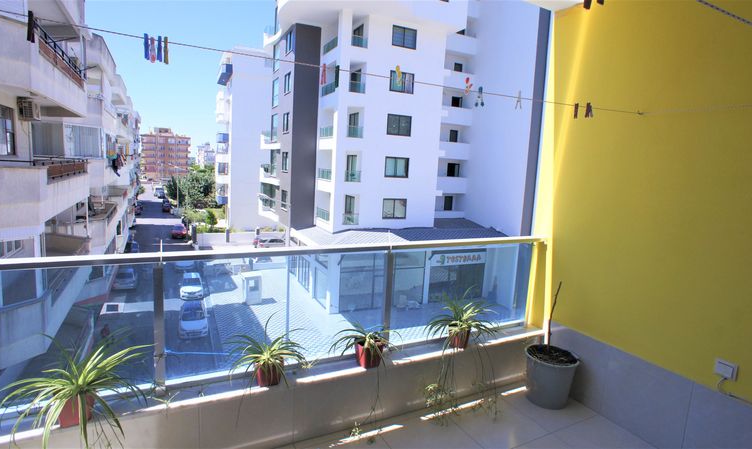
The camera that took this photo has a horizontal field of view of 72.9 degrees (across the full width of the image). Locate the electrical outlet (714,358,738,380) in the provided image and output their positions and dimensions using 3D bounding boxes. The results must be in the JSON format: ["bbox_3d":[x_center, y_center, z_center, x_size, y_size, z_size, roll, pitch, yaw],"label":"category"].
[{"bbox_3d":[1.742,0.728,2.532,0.025,0.080,0.092,0,7,-24],"label":"electrical outlet"}]

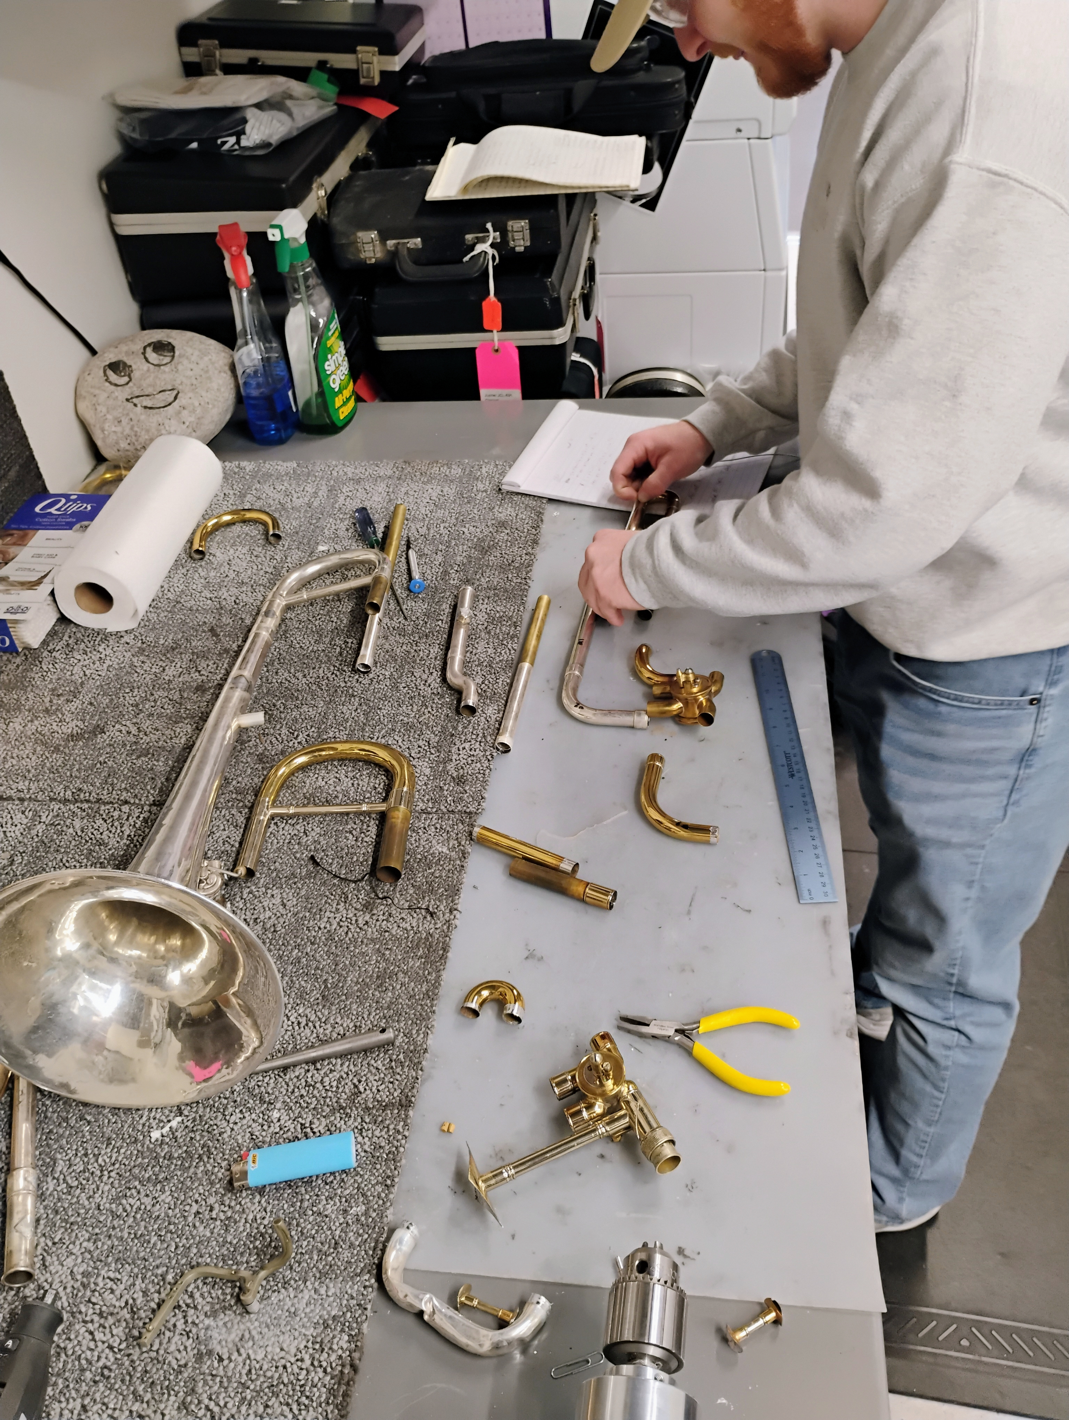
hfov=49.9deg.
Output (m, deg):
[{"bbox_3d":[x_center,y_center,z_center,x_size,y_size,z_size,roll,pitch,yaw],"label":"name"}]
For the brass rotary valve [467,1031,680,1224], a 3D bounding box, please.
[{"bbox_3d":[0.015,0.276,0.746,0.122,0.056,0.108,-20,43,-15],"label":"brass rotary valve"}]

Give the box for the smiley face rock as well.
[{"bbox_3d":[-0.488,-0.404,1.486,0.215,0.185,0.140,-18,42,-13],"label":"smiley face rock"}]

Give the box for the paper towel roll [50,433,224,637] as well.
[{"bbox_3d":[-0.448,-0.207,1.321,0.093,0.093,0.277,1,42,9],"label":"paper towel roll"}]

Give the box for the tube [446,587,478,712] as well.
[{"bbox_3d":[-0.074,-0.063,1.167,0.030,0.017,0.213,-6,41,1],"label":"tube"}]

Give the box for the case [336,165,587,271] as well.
[{"bbox_3d":[-0.111,-0.705,1.623,0.308,0.074,0.225,-1,41,6],"label":"case"}]

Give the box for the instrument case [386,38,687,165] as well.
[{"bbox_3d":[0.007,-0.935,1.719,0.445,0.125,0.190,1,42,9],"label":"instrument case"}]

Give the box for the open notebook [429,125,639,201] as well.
[{"bbox_3d":[0.005,-0.766,1.595,0.287,0.036,0.220,1,42,9],"label":"open notebook"}]

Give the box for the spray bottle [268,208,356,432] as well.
[{"bbox_3d":[-0.293,-0.508,1.510,0.068,0.282,0.104,13,45,21],"label":"spray bottle"}]

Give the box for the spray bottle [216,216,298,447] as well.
[{"bbox_3d":[-0.369,-0.491,1.503,0.075,0.278,0.102,-14,42,-9],"label":"spray bottle"}]

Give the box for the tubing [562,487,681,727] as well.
[{"bbox_3d":[0.095,-0.124,1.216,0.090,0.023,0.412,3,42,10],"label":"tubing"}]

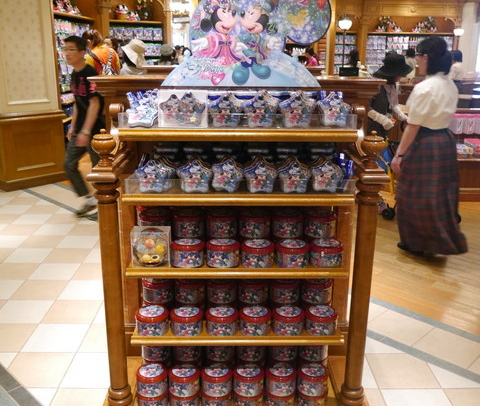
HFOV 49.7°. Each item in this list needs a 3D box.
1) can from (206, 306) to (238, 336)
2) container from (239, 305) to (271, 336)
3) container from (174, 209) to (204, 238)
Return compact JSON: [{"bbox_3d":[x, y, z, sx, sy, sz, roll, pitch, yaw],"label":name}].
[{"bbox_3d":[-0.074,0.466,2.059,0.127,0.075,0.127,0,16,0],"label":"can"},{"bbox_3d":[0.061,0.466,2.059,0.127,0.075,0.127,0,16,0],"label":"container"},{"bbox_3d":[-0.201,0.085,2.078,0.124,0.073,0.124,0,15,0],"label":"container"}]

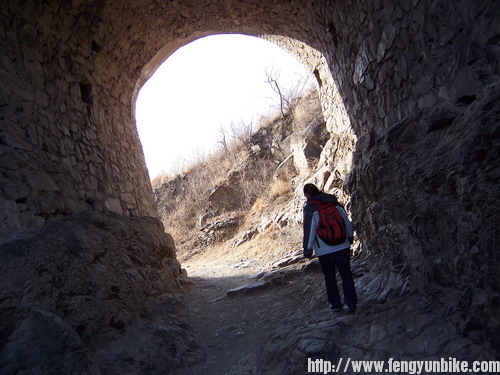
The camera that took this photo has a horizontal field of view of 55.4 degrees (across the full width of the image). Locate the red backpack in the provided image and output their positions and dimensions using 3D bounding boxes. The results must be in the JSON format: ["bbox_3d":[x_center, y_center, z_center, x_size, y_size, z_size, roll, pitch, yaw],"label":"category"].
[{"bbox_3d":[1.003,0.446,5.830,0.330,0.480,0.200,-8,-5,-11],"label":"red backpack"}]

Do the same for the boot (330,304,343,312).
[{"bbox_3d":[1.088,1.518,6.030,0.110,0.120,0.280,-6,2,-11],"label":"boot"}]

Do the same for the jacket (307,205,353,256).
[{"bbox_3d":[1.001,0.497,6.000,0.580,0.700,0.340,-8,-4,-11],"label":"jacket"}]

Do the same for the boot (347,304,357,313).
[{"bbox_3d":[1.278,1.514,6.000,0.110,0.120,0.280,-6,2,-11],"label":"boot"}]

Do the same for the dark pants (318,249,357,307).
[{"bbox_3d":[1.089,1.076,6.000,0.420,0.840,0.300,-9,0,-11],"label":"dark pants"}]

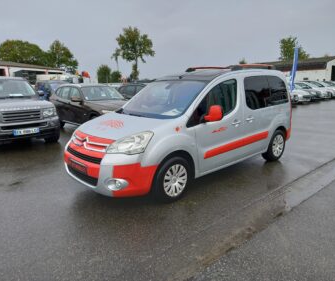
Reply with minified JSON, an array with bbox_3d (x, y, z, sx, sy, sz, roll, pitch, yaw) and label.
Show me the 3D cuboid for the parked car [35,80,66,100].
[{"bbox_3d":[-7.200,-3.016,17.400,1.800,1.650,4.350,-11,16,-39],"label":"parked car"}]

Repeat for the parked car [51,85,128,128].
[{"bbox_3d":[-2.700,-1.276,9.650,1.820,1.540,4.420,-11,17,-41],"label":"parked car"}]

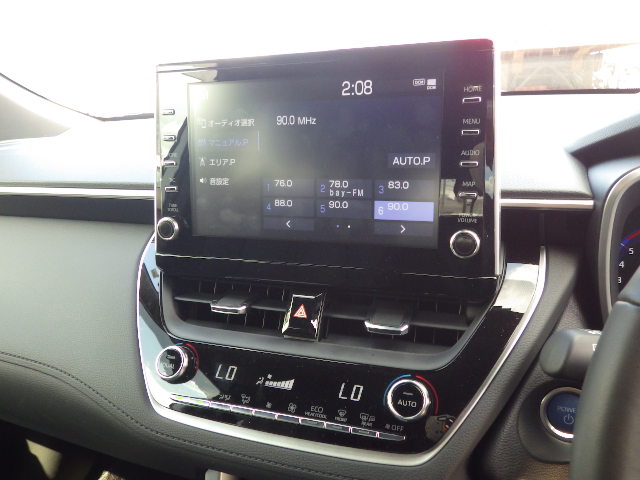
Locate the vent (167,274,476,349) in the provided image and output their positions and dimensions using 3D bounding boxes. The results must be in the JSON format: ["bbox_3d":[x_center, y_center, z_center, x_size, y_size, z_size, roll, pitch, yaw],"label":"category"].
[{"bbox_3d":[-0.004,0.053,0.412,0.249,0.046,0.040,3,3,19],"label":"vent"}]

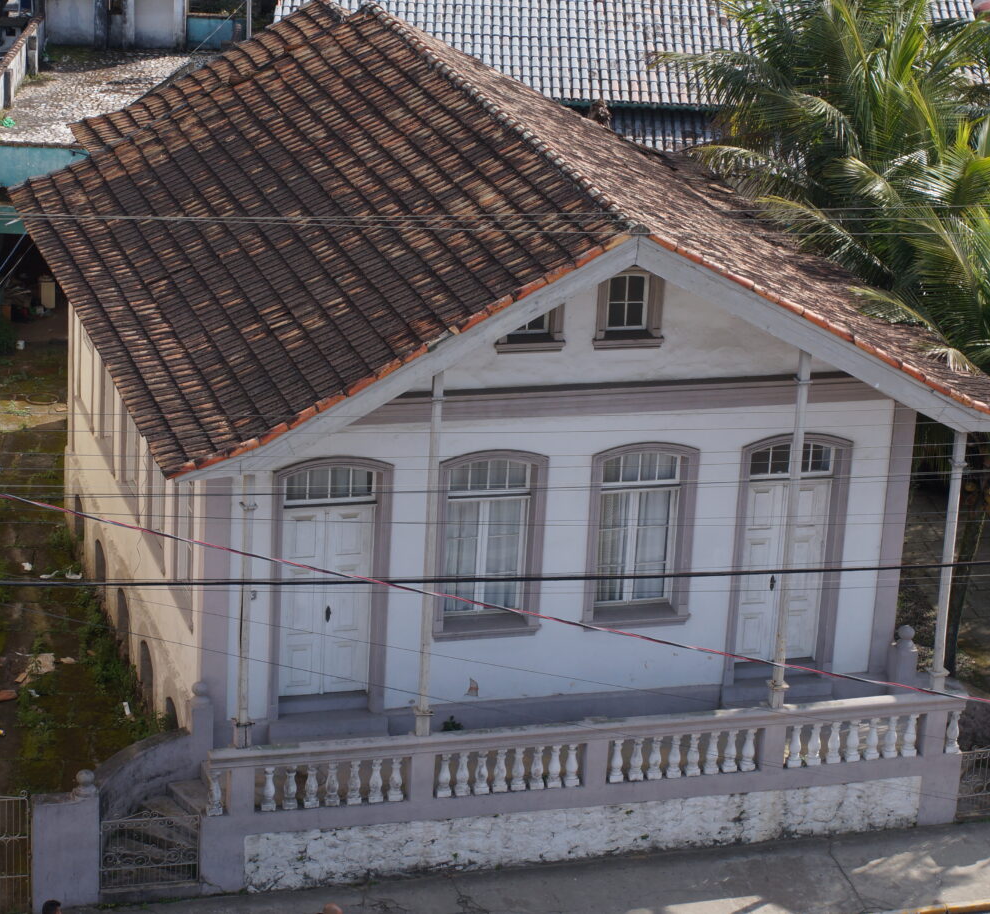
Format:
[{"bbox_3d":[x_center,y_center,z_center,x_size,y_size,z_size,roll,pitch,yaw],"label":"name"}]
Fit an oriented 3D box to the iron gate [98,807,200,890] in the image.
[{"bbox_3d":[-4.006,4.523,36.313,1.174,0.907,0.061,-3,21,-16],"label":"iron gate"}]

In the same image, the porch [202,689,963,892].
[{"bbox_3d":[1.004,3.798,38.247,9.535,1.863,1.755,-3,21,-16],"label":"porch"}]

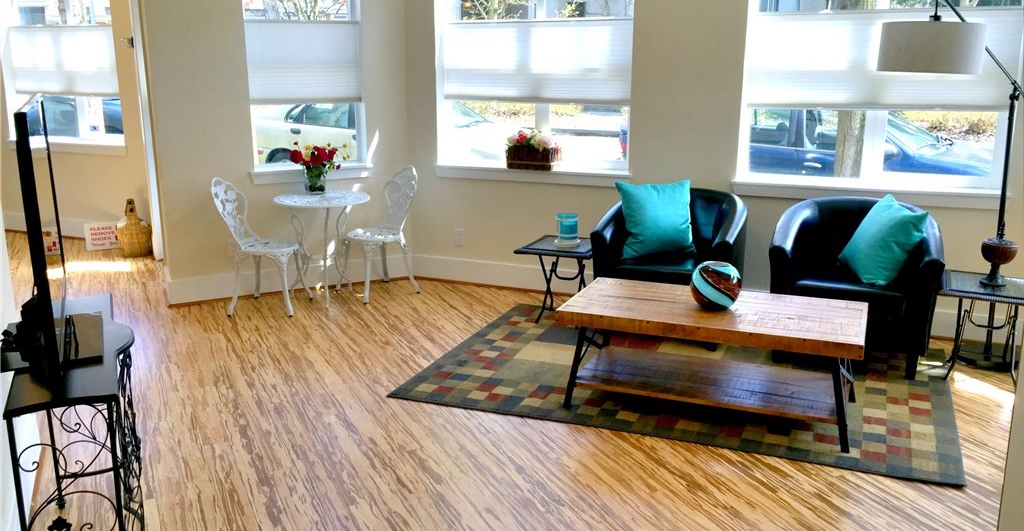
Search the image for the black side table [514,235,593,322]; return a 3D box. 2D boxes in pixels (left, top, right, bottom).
[{"bbox_3d":[0.325,0.099,5.008,0.455,0.460,0.470,5,15,20],"label":"black side table"}]

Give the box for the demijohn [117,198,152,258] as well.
[{"bbox_3d":[-2.953,-0.307,6.720,0.255,0.460,0.255,0,14,0],"label":"demijohn"}]

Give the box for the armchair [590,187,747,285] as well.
[{"bbox_3d":[0.894,-0.012,4.810,0.770,0.765,0.660,5,15,20],"label":"armchair"}]

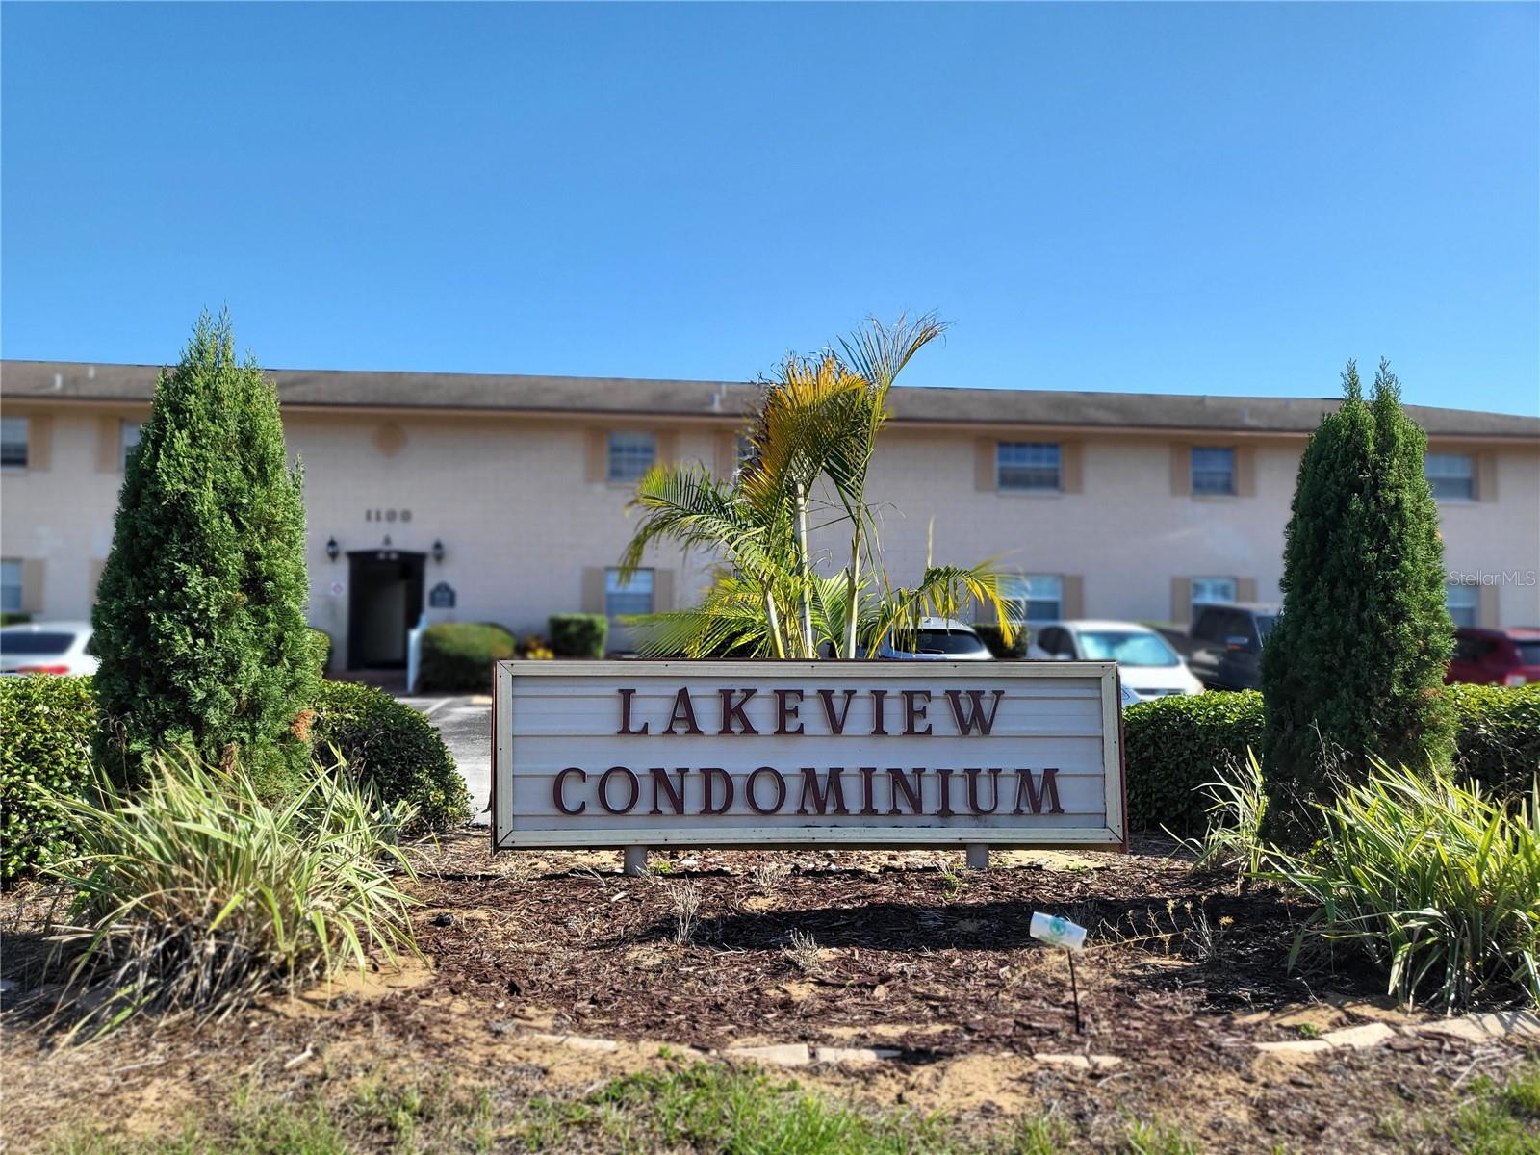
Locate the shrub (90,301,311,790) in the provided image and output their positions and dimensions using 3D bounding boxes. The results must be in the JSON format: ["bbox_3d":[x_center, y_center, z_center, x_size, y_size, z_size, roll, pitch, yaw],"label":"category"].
[{"bbox_3d":[-2.771,0.044,5.650,1.100,2.620,1.080,1,-3,-3],"label":"shrub"}]

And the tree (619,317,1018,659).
[{"bbox_3d":[0.274,-0.013,6.500,2.250,2.980,2.000,1,-3,-3],"label":"tree"}]

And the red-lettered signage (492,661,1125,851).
[{"bbox_3d":[0.195,0.860,5.610,3.020,0.920,0.240,1,-3,-3],"label":"red-lettered signage"}]

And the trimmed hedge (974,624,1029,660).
[{"bbox_3d":[4.268,1.396,22.000,1.250,1.000,1.050,1,-3,-4],"label":"trimmed hedge"}]

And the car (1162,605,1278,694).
[{"bbox_3d":[7.950,1.326,18.200,2.000,1.900,5.700,1,-3,-4],"label":"car"}]

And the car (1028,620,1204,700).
[{"bbox_3d":[5.300,1.489,18.700,1.800,1.560,4.450,1,-3,-4],"label":"car"}]

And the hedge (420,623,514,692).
[{"bbox_3d":[-5.075,1.391,19.400,1.550,1.200,1.400,1,-3,-4],"label":"hedge"}]

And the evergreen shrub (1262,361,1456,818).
[{"bbox_3d":[3.106,0.152,6.100,1.030,2.580,1.000,1,-3,-3],"label":"evergreen shrub"}]

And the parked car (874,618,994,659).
[{"bbox_3d":[2.200,1.424,18.500,1.820,1.600,4.500,1,-3,-4],"label":"parked car"}]

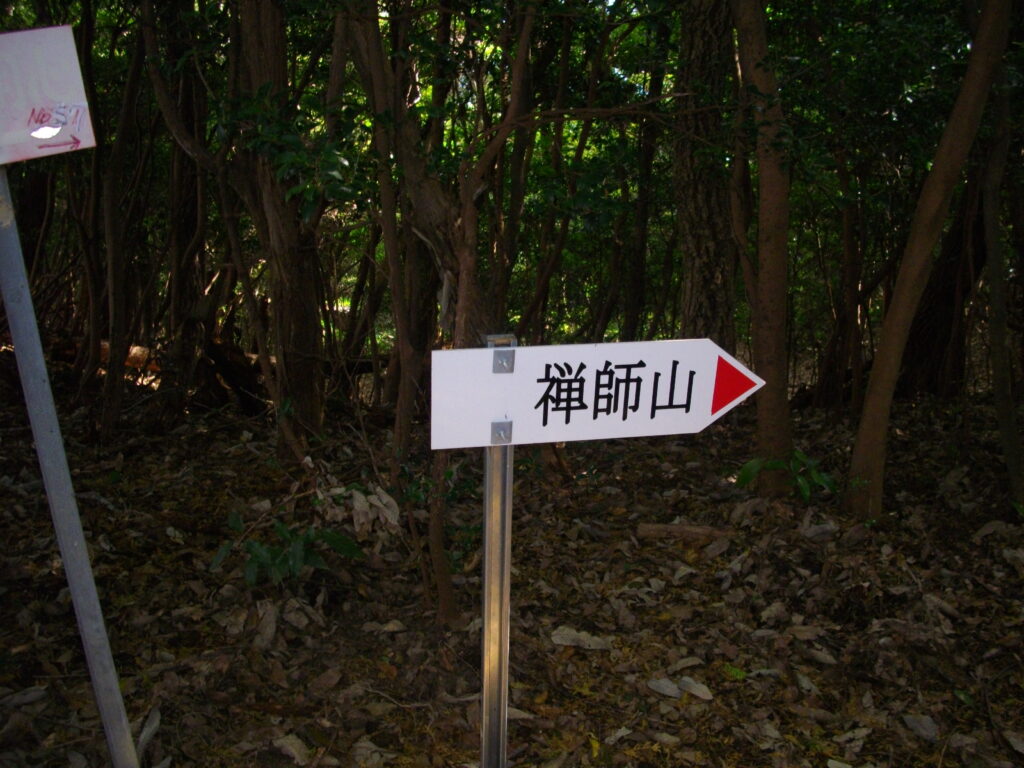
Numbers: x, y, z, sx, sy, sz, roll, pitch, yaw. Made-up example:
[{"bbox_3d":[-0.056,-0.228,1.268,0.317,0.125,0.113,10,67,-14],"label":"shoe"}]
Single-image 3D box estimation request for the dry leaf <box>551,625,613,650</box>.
[{"bbox_3d":[0.231,0.844,3.659,0.195,0.030,0.075,5,10,32],"label":"dry leaf"}]

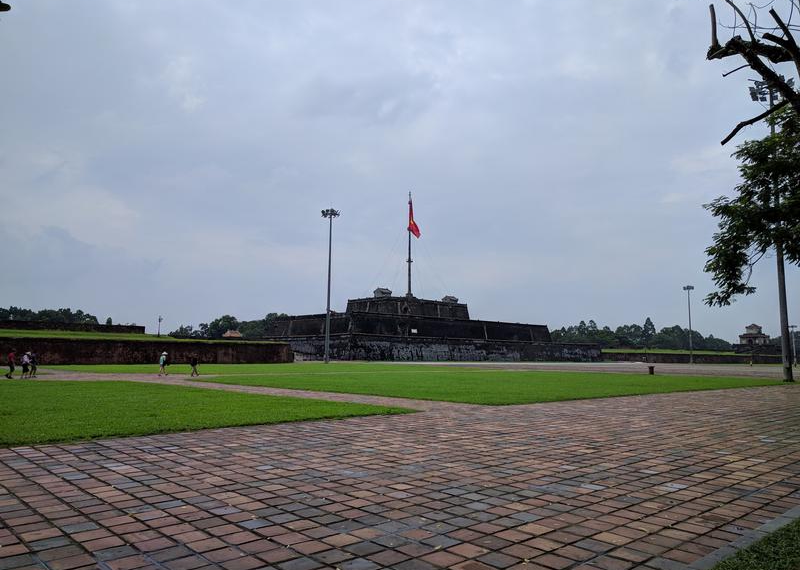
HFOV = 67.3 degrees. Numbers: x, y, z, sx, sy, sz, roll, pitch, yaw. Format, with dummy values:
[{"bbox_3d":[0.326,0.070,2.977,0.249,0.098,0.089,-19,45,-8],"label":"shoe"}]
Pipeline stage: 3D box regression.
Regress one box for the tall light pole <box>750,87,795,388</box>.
[{"bbox_3d":[29.297,-4.556,46.388,2.700,23.800,2.700,1,-7,0],"label":"tall light pole"}]

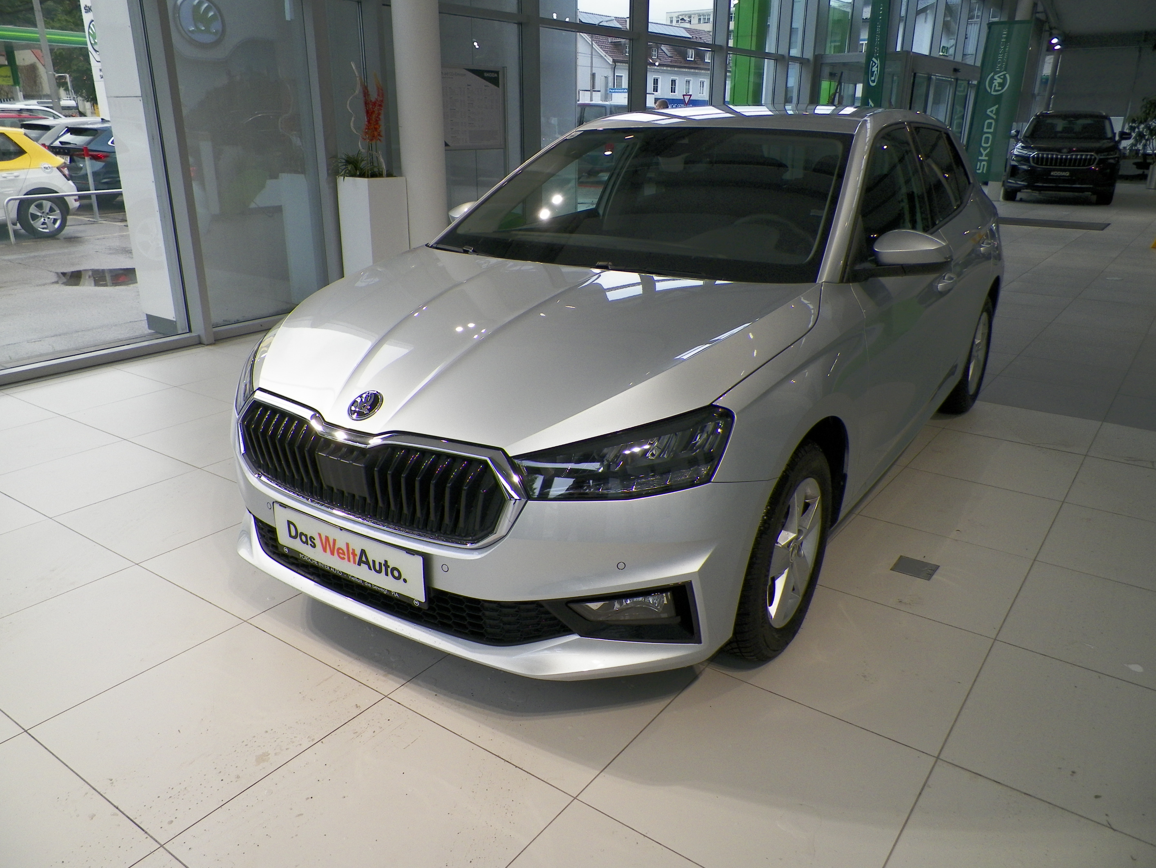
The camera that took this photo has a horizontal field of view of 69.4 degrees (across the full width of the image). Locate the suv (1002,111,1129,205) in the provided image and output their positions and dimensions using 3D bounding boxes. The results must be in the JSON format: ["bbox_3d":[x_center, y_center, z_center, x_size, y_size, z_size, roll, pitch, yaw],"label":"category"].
[{"bbox_3d":[9.940,-5.660,17.050,1.950,1.660,4.720,11,23,28],"label":"suv"}]

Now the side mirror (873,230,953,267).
[{"bbox_3d":[0.972,-0.543,2.473,0.210,0.140,0.140,13,24,32],"label":"side mirror"}]

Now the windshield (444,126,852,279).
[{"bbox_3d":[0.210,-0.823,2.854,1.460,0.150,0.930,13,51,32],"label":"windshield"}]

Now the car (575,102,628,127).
[{"bbox_3d":[0.807,-9.454,26.745,1.900,1.990,4.800,5,21,14],"label":"car"}]

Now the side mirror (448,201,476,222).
[{"bbox_3d":[-0.492,-0.873,3.410,0.210,0.140,0.140,13,24,32],"label":"side mirror"}]

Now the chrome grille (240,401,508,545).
[{"bbox_3d":[-0.529,0.085,2.019,0.960,0.260,0.130,13,24,32],"label":"chrome grille"}]

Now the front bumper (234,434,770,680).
[{"bbox_3d":[-0.419,0.208,2.235,1.760,0.480,0.530,13,24,32],"label":"front bumper"}]

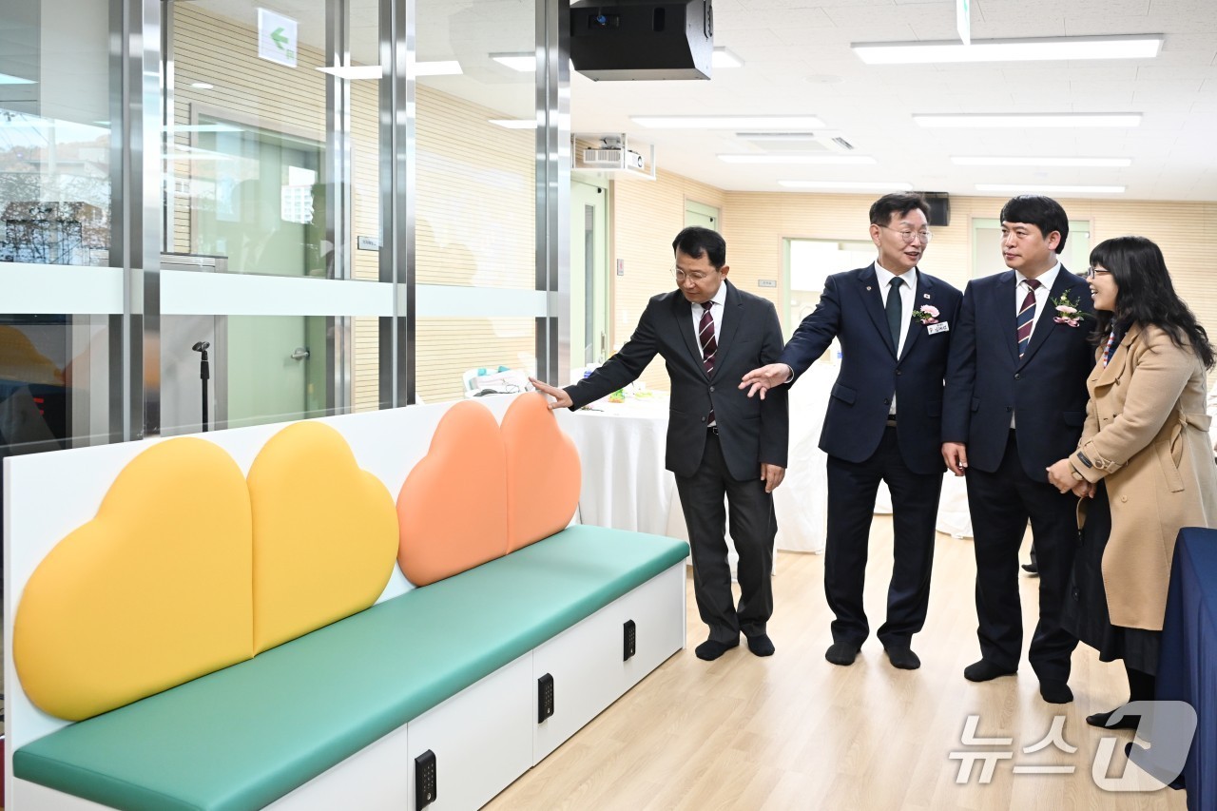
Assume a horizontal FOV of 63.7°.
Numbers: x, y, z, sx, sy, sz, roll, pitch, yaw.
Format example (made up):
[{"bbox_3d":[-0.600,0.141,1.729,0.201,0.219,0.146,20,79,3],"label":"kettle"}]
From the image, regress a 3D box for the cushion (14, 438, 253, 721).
[{"bbox_3d":[-1.035,0.368,2.230,0.100,0.570,0.590,3,5,28],"label":"cushion"}]

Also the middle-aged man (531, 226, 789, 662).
[{"bbox_3d":[0.195,0.140,3.670,0.860,1.610,0.480,3,5,18],"label":"middle-aged man"}]

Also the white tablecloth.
[{"bbox_3d":[1.200,0.310,6.300,2.400,0.760,2.400,3,5,21],"label":"white tablecloth"}]

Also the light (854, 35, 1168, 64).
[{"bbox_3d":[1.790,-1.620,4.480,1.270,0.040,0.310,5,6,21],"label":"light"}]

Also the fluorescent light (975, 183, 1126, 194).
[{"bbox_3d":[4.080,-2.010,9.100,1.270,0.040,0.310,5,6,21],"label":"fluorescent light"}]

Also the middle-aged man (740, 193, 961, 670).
[{"bbox_3d":[0.880,0.090,3.560,0.760,1.720,0.480,2,4,13],"label":"middle-aged man"}]

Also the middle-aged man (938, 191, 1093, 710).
[{"bbox_3d":[1.405,0.140,3.370,0.540,1.720,0.380,3,5,29],"label":"middle-aged man"}]

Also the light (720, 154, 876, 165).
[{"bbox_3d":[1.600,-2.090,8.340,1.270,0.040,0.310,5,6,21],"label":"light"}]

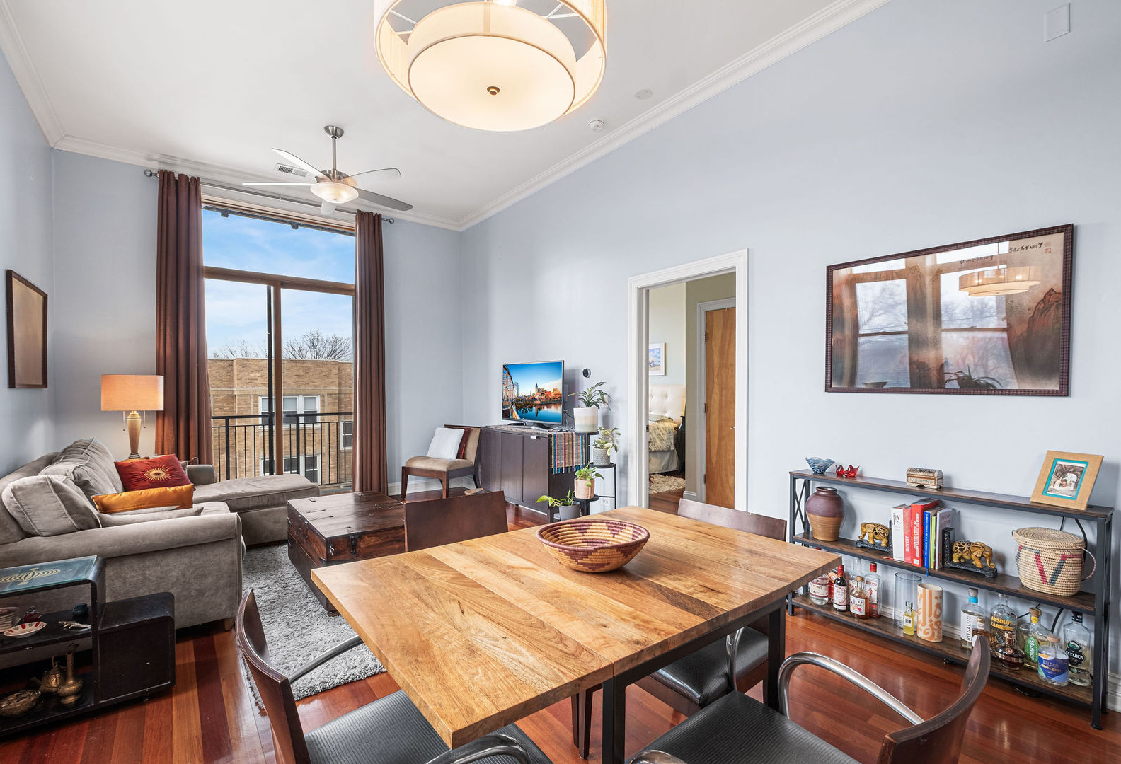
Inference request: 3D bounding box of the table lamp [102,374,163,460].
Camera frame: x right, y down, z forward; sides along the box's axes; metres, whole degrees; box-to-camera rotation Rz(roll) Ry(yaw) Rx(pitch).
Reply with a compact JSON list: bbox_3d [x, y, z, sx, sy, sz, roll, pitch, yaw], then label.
[{"bbox_3d":[-3.470,0.287,3.875,0.385,0.682,0.385,0,0,-39],"label":"table lamp"}]

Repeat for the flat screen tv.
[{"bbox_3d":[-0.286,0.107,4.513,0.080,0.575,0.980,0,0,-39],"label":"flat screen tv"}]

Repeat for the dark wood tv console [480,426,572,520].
[{"bbox_3d":[-0.292,0.889,4.564,0.395,0.858,1.186,0,0,-39],"label":"dark wood tv console"}]

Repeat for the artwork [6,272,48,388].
[{"bbox_3d":[-3.450,-0.299,3.106,0.030,0.685,0.950,0,0,-39],"label":"artwork"}]

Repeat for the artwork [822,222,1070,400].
[{"bbox_3d":[1.794,-0.293,2.326,0.035,0.706,0.953,0,0,-39],"label":"artwork"}]

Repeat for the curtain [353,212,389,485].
[{"bbox_3d":[-2.113,-0.279,5.306,0.356,3.162,0.138,0,0,-39],"label":"curtain"}]

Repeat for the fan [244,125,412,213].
[{"bbox_3d":[-1.769,-1.686,3.739,1.270,0.590,1.290,0,0,27],"label":"fan"}]

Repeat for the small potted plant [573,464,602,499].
[{"bbox_3d":[0.207,0.770,3.750,0.195,0.290,0.205,0,0,0],"label":"small potted plant"}]

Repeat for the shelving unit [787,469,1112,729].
[{"bbox_3d":[1.696,0.878,2.237,0.205,0.786,1.145,0,0,-39],"label":"shelving unit"}]

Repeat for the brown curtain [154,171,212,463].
[{"bbox_3d":[-3.355,-0.268,4.259,0.400,3.130,0.160,0,0,-39],"label":"brown curtain"}]

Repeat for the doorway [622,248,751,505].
[{"bbox_3d":[0.910,0.222,3.455,0.150,2.110,1.030,0,0,-39],"label":"doorway"}]

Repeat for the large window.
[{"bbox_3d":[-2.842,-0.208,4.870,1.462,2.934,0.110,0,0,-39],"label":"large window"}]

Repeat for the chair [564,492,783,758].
[{"bbox_3d":[0.413,0.868,1.595,0.555,0.825,0.545,0,0,-39],"label":"chair"}]

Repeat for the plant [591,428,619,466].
[{"bbox_3d":[0.349,0.514,3.803,0.207,0.306,0.207,0,0,0],"label":"plant"}]

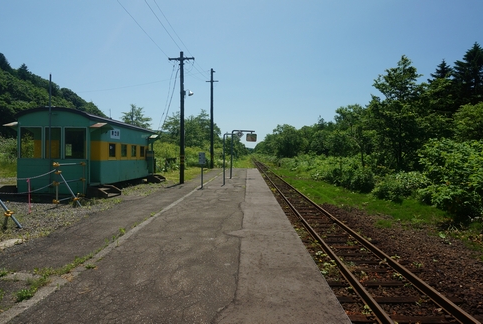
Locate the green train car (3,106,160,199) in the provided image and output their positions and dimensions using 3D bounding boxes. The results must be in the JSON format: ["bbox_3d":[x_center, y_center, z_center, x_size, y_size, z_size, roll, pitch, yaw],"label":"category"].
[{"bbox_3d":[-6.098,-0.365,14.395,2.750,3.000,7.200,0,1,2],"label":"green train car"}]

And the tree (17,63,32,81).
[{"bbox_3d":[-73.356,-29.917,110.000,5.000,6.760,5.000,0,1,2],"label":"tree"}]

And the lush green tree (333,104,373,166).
[{"bbox_3d":[10.154,-1.697,29.500,4.000,7.030,4.000,0,1,2],"label":"lush green tree"}]

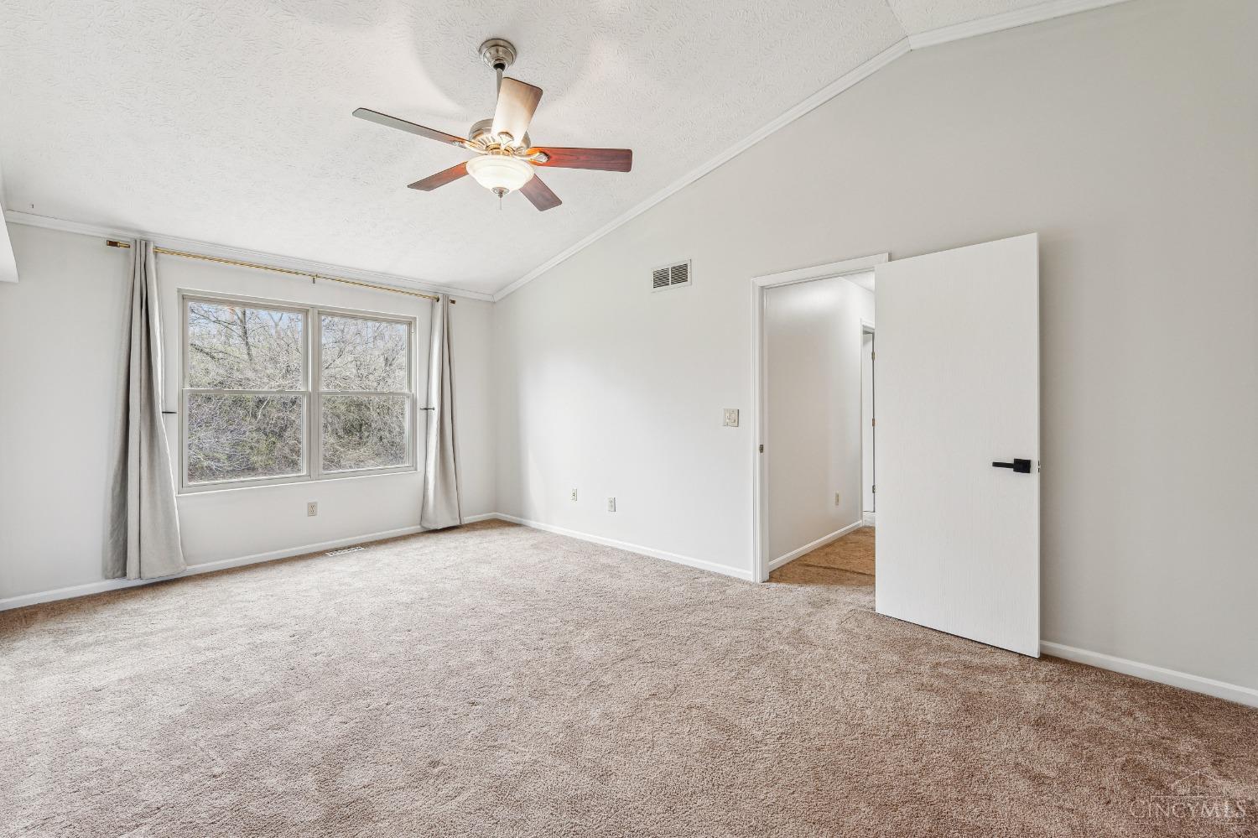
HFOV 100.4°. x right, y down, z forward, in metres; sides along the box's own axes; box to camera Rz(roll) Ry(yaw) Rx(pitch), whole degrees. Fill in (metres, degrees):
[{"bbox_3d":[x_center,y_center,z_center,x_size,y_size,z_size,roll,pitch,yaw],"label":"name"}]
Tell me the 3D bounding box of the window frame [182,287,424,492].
[{"bbox_3d":[-2.755,-0.224,4.599,0.090,1.550,1.830,0,1,43],"label":"window frame"}]

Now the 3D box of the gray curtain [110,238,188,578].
[{"bbox_3d":[-3.439,-0.065,3.710,0.150,2.375,0.420,0,1,43],"label":"gray curtain"}]

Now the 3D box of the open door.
[{"bbox_3d":[1.713,0.127,2.795,0.045,2.030,0.762,-1,1,-42],"label":"open door"}]

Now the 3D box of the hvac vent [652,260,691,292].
[{"bbox_3d":[0.328,-1.122,4.142,0.410,0.200,0.025,0,1,43],"label":"hvac vent"}]

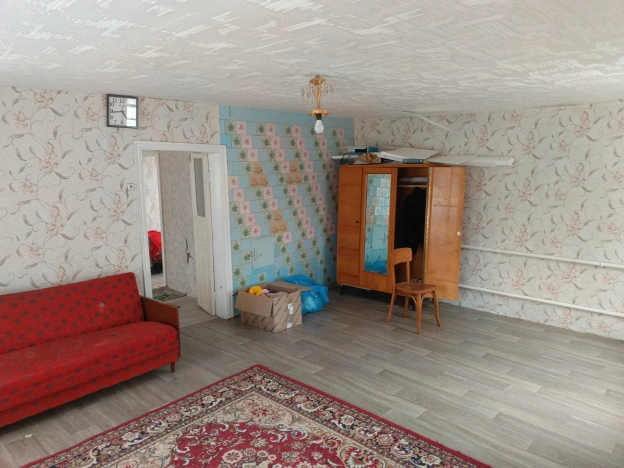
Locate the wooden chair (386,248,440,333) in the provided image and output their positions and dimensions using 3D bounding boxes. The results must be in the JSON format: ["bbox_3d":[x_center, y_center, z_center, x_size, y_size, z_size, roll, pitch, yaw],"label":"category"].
[{"bbox_3d":[1.131,0.614,4.769,0.410,0.830,0.460,-9,14,-42],"label":"wooden chair"}]

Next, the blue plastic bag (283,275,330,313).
[{"bbox_3d":[-0.099,0.732,5.409,0.540,0.380,0.460,-10,14,-43],"label":"blue plastic bag"}]

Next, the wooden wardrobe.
[{"bbox_3d":[1.112,0.012,5.593,1.460,1.730,0.560,7,13,37],"label":"wooden wardrobe"}]

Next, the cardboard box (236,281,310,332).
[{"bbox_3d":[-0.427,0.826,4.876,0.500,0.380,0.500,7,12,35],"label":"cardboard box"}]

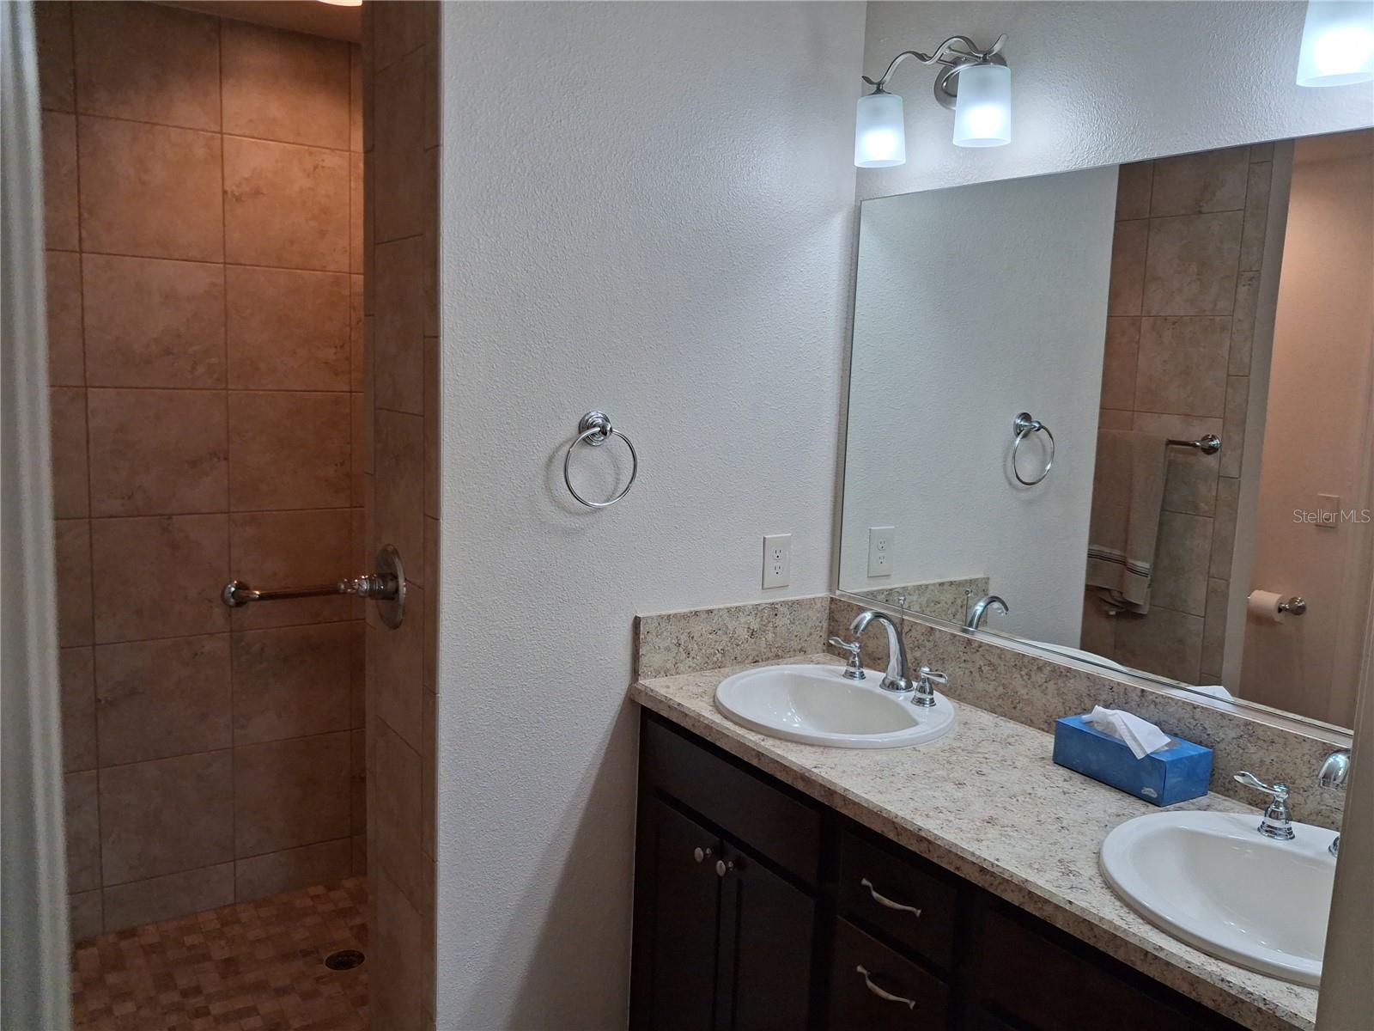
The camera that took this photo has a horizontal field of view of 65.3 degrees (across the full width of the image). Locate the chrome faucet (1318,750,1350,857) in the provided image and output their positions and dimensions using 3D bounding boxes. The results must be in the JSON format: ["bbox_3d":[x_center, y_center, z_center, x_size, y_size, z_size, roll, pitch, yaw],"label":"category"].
[{"bbox_3d":[0.899,0.393,1.459,0.172,0.174,0.066,-3,9,-34],"label":"chrome faucet"}]

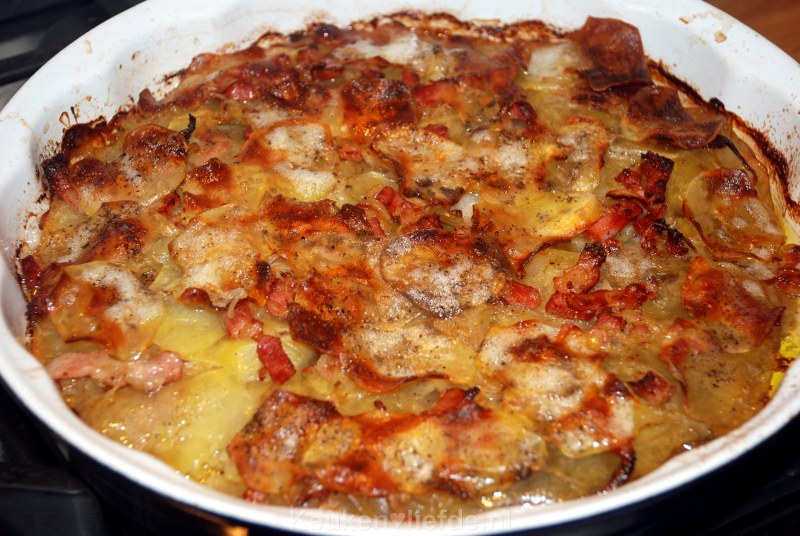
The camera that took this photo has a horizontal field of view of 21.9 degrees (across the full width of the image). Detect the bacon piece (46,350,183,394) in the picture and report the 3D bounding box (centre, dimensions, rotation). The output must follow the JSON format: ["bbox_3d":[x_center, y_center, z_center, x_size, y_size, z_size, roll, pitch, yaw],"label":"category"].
[{"bbox_3d":[-0.088,0.032,0.637,0.043,0.009,0.012,0,41,1],"label":"bacon piece"}]

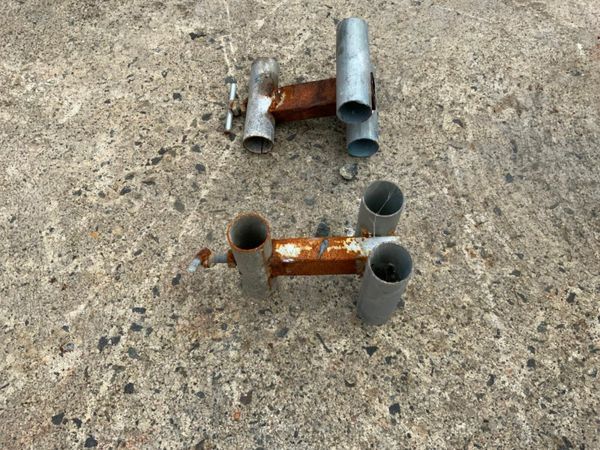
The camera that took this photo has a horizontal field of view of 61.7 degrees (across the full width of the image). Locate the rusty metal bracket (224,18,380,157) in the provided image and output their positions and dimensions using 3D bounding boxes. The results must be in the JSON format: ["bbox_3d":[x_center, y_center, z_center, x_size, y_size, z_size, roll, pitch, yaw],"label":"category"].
[{"bbox_3d":[0.002,-0.219,0.803,0.249,0.128,0.174,1,63,2],"label":"rusty metal bracket"}]

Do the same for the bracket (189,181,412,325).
[{"bbox_3d":[-0.008,0.044,0.647,0.274,0.166,0.132,-2,63,0],"label":"bracket"}]

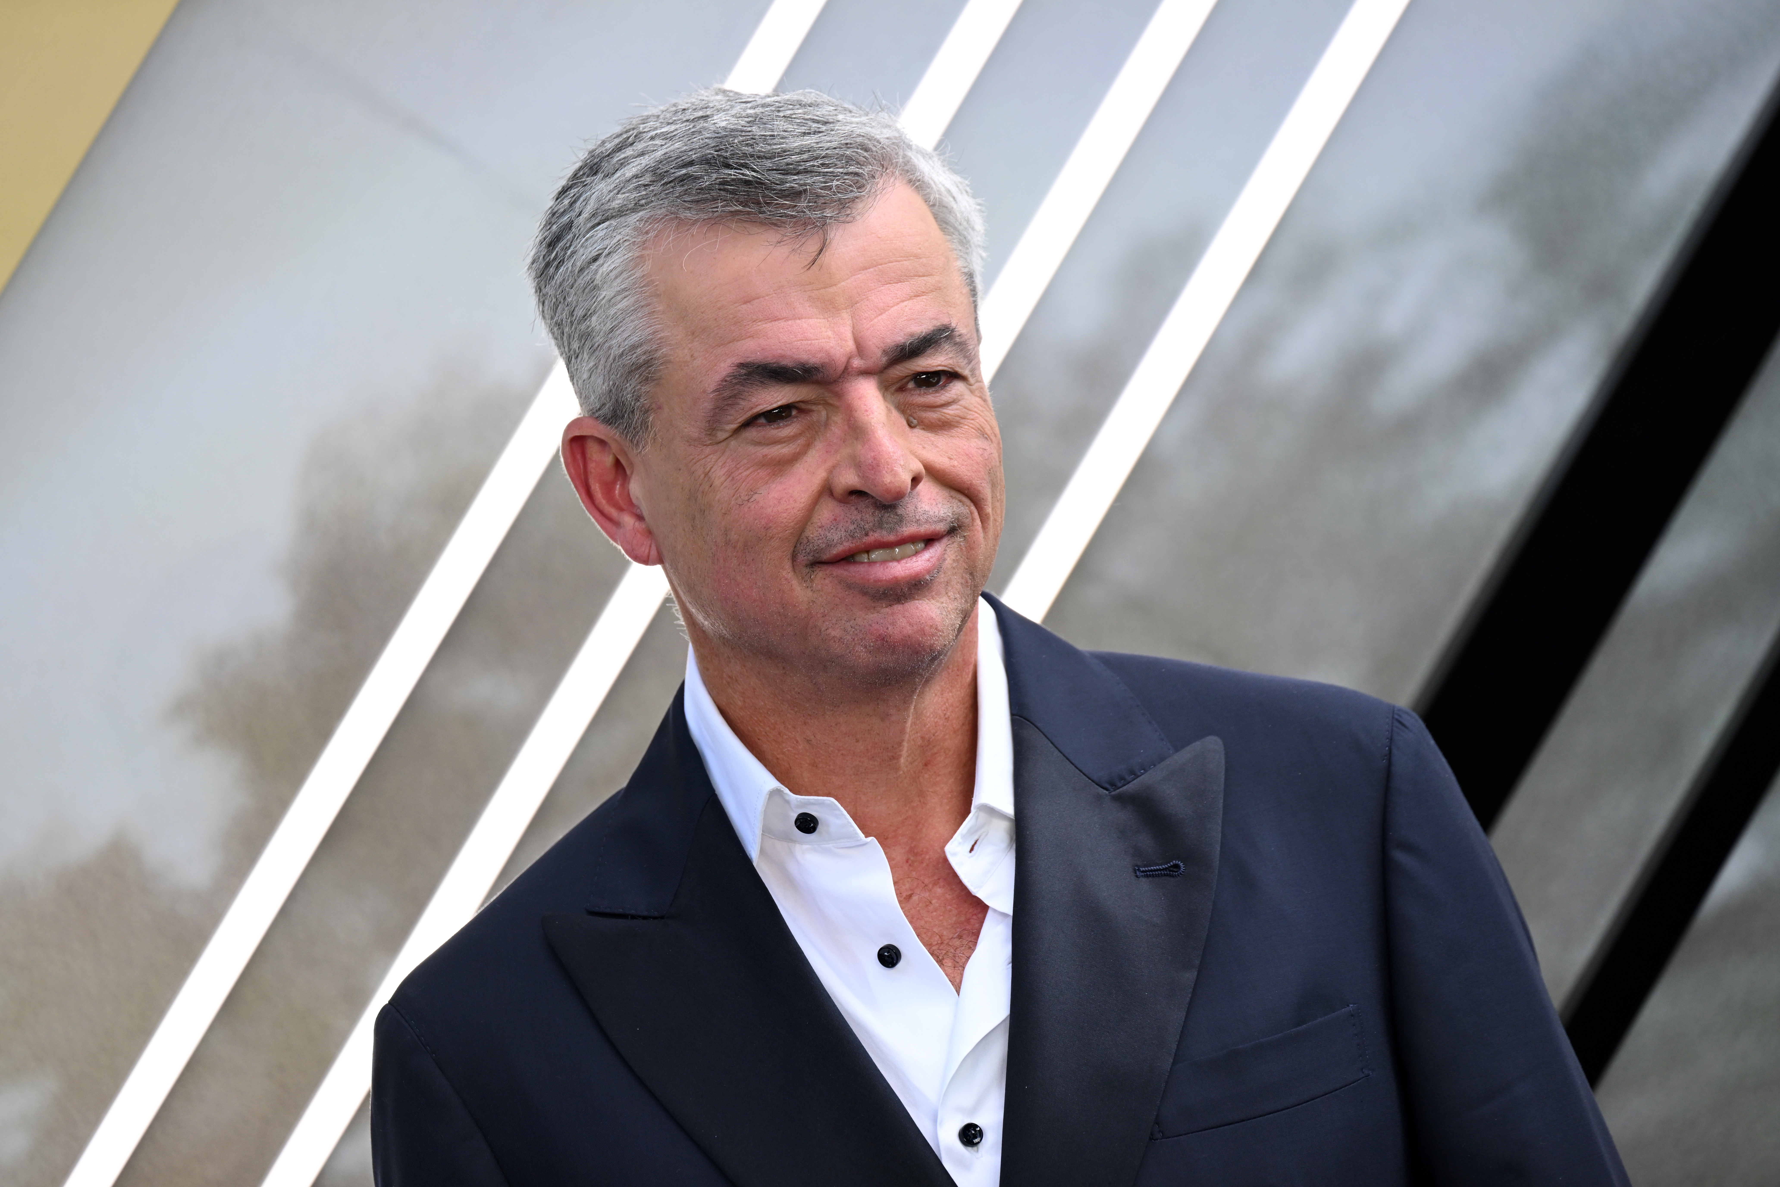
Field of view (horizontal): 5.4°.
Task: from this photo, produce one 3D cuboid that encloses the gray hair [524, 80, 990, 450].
[{"bbox_3d":[-0.046,-0.110,7.250,0.168,0.175,0.200,-14,1,-26],"label":"gray hair"}]

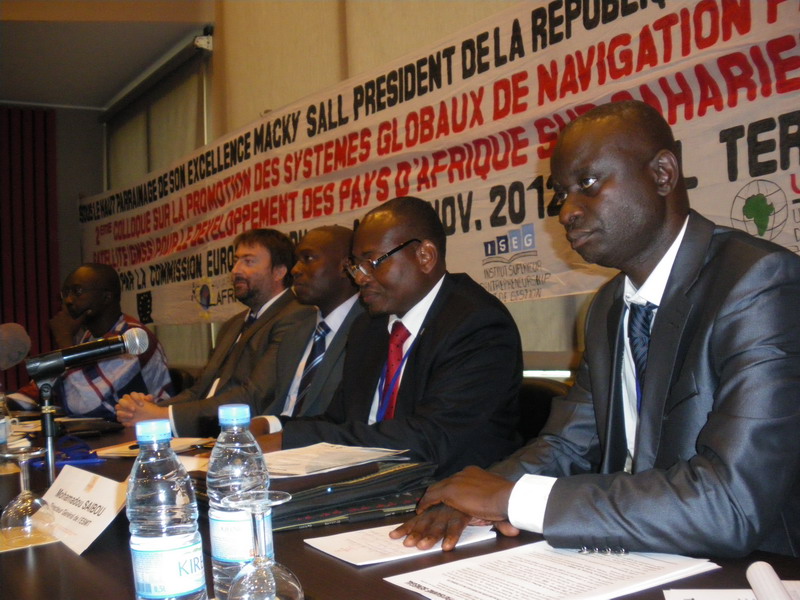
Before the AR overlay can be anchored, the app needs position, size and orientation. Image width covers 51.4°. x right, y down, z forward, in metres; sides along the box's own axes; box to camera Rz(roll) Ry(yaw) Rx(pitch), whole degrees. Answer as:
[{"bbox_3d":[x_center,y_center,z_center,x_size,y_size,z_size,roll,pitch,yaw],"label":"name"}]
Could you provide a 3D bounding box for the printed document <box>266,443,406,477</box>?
[{"bbox_3d":[-0.168,0.263,1.371,0.210,0.015,0.297,-4,-2,43],"label":"printed document"}]

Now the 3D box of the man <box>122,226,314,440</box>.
[{"bbox_3d":[-0.518,0.442,2.536,0.740,1.330,0.540,-1,-2,-41],"label":"man"}]

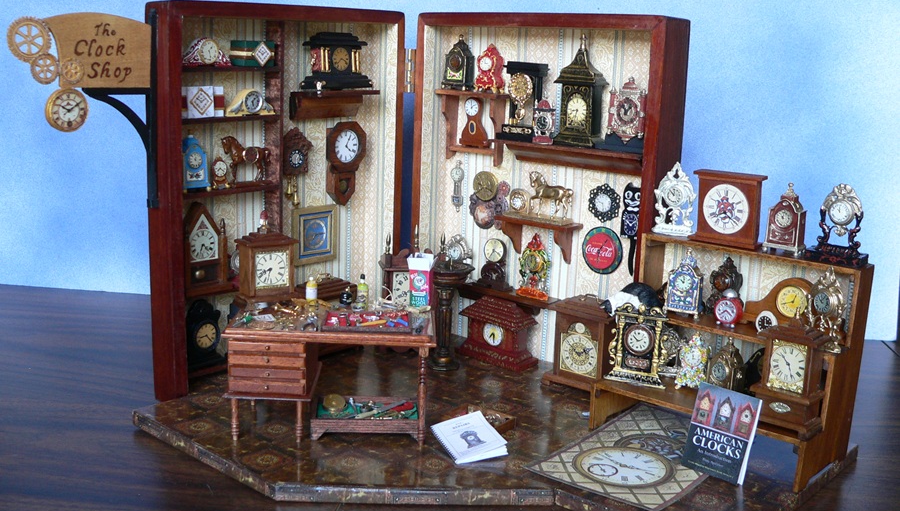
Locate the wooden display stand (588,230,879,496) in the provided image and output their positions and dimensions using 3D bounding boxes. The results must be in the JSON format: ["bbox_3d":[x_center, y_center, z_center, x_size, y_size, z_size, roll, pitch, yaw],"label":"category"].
[{"bbox_3d":[0.145,0.050,0.494,0.118,0.105,0.066,13,17,39],"label":"wooden display stand"}]

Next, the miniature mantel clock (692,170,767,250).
[{"bbox_3d":[0.151,-0.025,0.505,0.040,0.038,0.009,13,17,39],"label":"miniature mantel clock"}]

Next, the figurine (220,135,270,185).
[{"bbox_3d":[-0.134,-0.063,0.616,0.009,0.030,0.032,14,17,42],"label":"figurine"}]

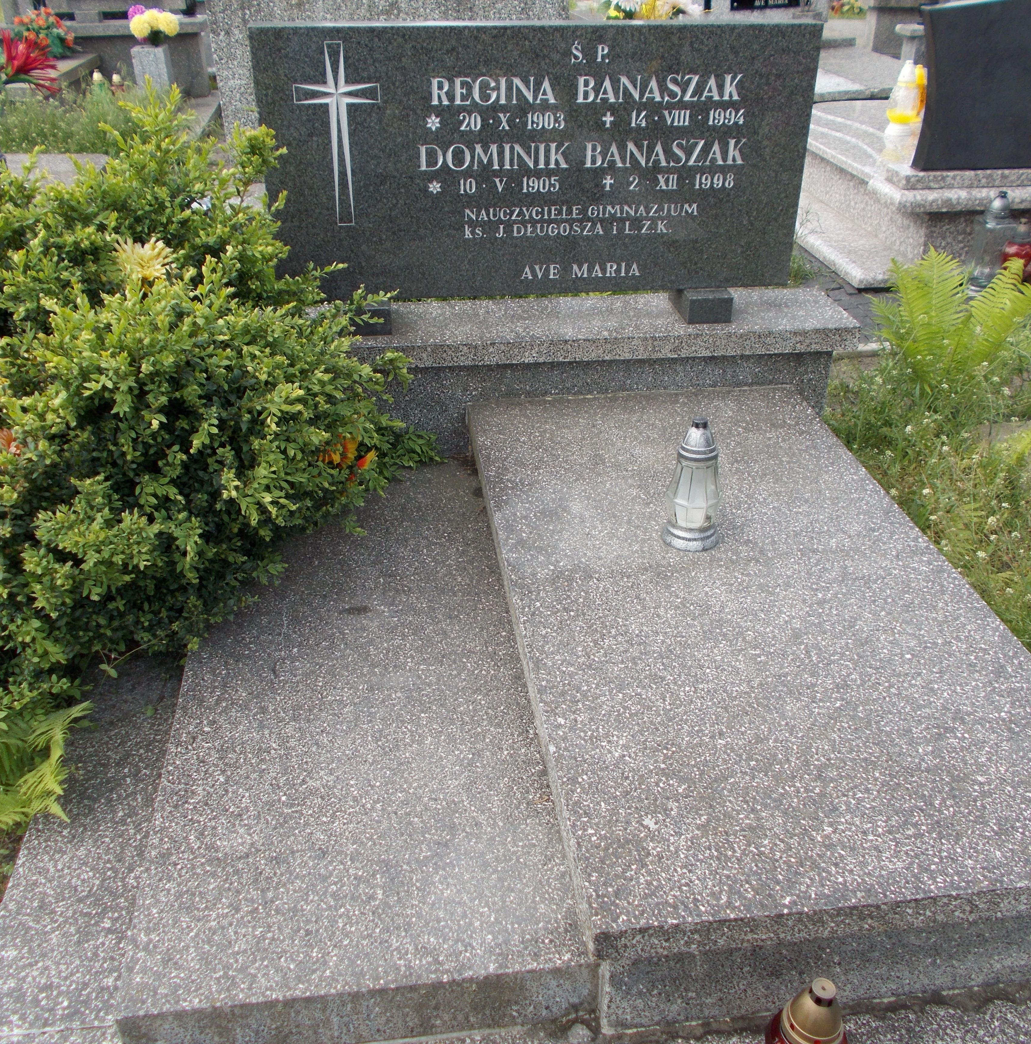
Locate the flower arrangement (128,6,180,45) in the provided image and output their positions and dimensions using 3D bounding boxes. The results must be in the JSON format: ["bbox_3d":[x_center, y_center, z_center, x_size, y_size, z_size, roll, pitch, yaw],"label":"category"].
[{"bbox_3d":[-2.379,-3.269,6.900,0.320,0.260,0.300,-4,31,-7],"label":"flower arrangement"}]

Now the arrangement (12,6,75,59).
[{"bbox_3d":[-3.111,-3.226,6.900,0.400,0.350,0.330,-4,31,-7],"label":"arrangement"}]

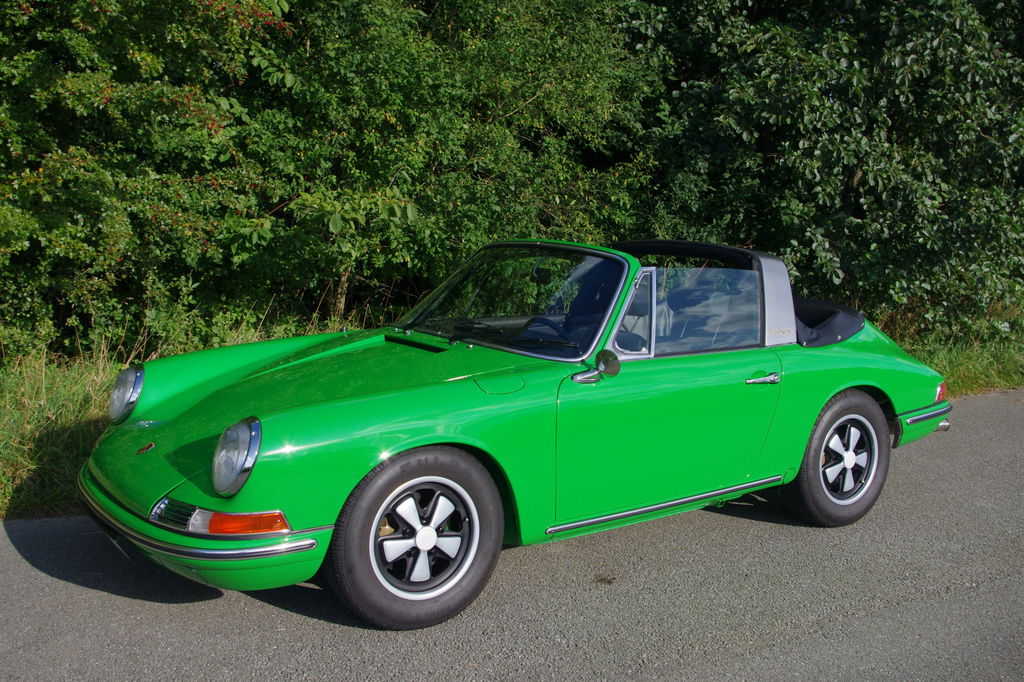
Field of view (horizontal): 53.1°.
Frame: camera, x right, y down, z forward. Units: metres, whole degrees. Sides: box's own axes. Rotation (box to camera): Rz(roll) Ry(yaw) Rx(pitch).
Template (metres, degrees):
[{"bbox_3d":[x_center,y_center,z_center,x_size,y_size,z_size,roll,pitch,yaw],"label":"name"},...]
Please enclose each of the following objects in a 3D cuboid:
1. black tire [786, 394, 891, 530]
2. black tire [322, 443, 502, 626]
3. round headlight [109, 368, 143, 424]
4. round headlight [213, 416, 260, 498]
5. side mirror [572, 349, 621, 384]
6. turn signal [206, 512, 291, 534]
[{"bbox_3d":[1.480,0.528,4.686,0.640,0.640,0.190,-3,8,-35],"label":"black tire"},{"bbox_3d":[-0.325,0.636,3.414,0.640,0.640,0.190,-3,8,-35],"label":"black tire"},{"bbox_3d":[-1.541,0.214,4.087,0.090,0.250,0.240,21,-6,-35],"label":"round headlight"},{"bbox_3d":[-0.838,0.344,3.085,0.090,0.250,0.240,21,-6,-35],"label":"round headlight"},{"bbox_3d":[0.306,0.091,3.661,0.120,0.130,0.150,6,8,37],"label":"side mirror"},{"bbox_3d":[-0.798,0.545,3.068,0.235,0.060,0.060,1,7,-5],"label":"turn signal"}]

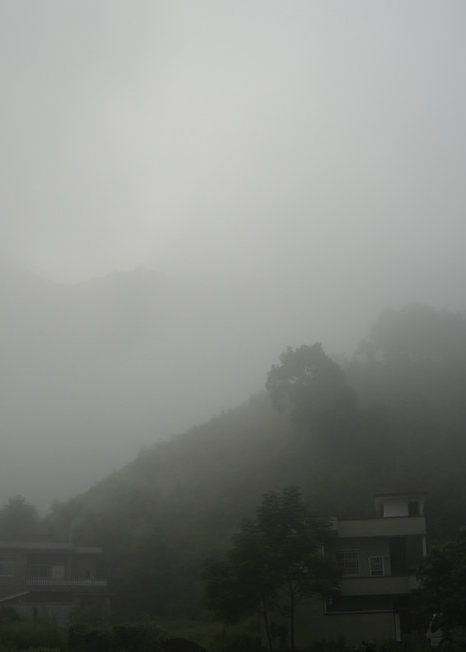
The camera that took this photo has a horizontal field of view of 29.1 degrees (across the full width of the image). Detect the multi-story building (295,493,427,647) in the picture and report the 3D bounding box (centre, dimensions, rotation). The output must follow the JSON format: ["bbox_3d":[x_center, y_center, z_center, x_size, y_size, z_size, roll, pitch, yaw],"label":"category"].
[{"bbox_3d":[8.004,15.419,56.500,7.426,8.586,8.000,-4,-17,8],"label":"multi-story building"}]

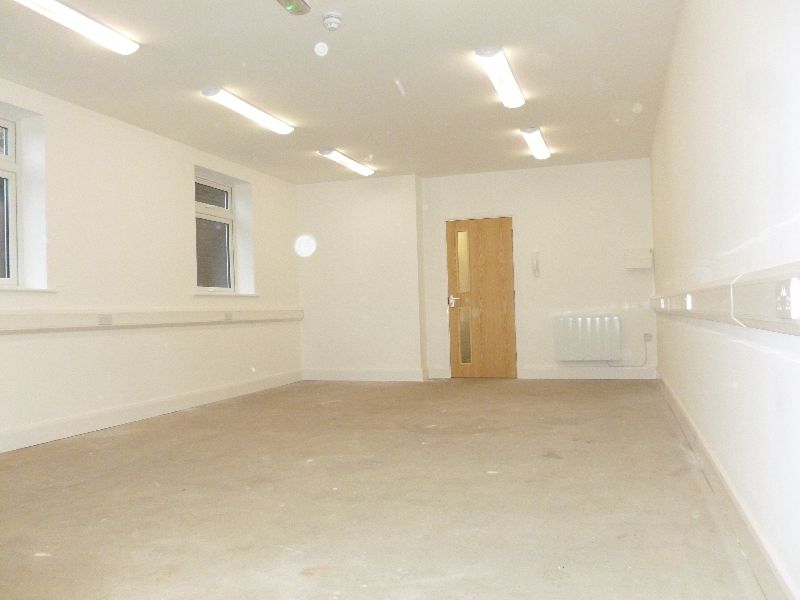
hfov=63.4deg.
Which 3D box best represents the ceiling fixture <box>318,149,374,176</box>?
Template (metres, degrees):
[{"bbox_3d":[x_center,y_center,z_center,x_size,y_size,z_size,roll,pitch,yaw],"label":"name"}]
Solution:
[{"bbox_3d":[-0.582,-1.552,7.432,0.190,0.065,1.194,-2,-1,18],"label":"ceiling fixture"}]

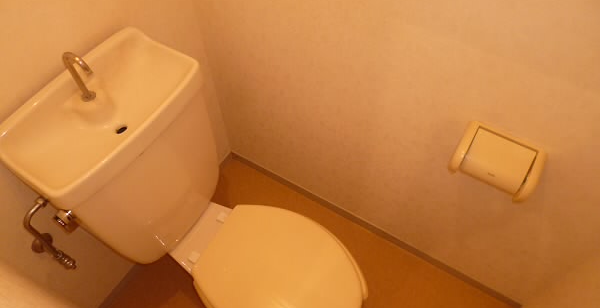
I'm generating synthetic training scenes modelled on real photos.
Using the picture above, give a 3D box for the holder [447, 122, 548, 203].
[{"bbox_3d":[0.432,0.023,0.929,0.170,0.104,0.096,27,60,18],"label":"holder"}]

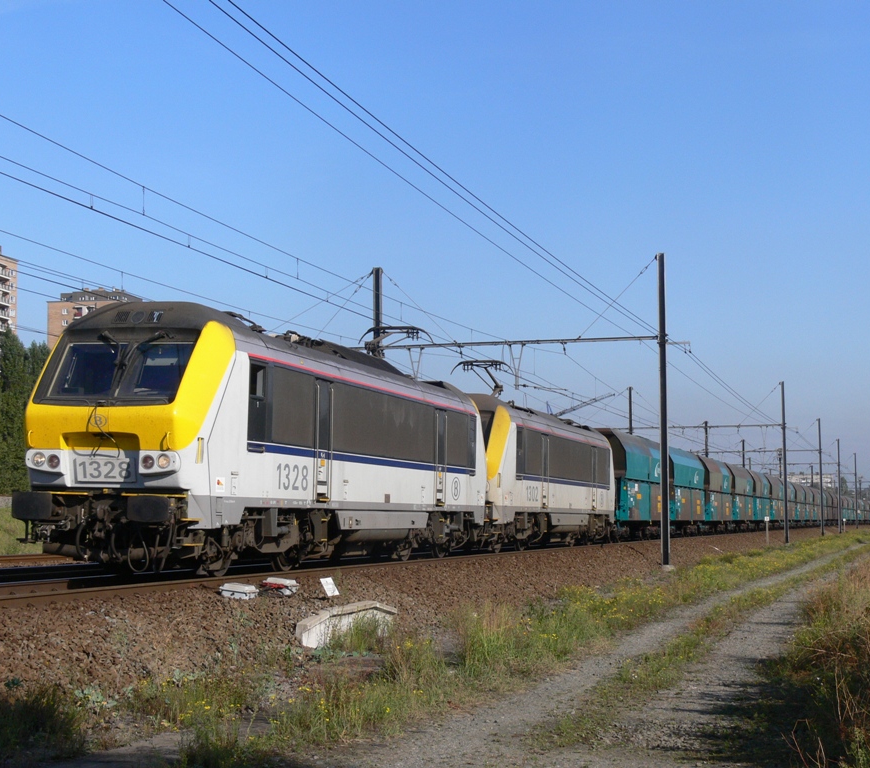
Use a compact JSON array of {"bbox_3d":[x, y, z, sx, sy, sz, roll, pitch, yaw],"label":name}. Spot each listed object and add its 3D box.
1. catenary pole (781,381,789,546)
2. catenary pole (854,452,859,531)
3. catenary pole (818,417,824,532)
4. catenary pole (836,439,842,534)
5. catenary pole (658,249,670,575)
[{"bbox_3d":[22.794,5.068,107.738,0.270,10.540,0.270,-2,-5,16],"label":"catenary pole"},{"bbox_3d":[58.668,14.915,230.526,0.270,10.430,0.270,-2,-5,16],"label":"catenary pole"},{"bbox_3d":[34.702,8.383,148.798,0.270,10.510,0.270,-2,-5,16],"label":"catenary pole"},{"bbox_3d":[45.617,11.554,186.660,0.270,10.610,0.270,-2,-5,16],"label":"catenary pole"},{"bbox_3d":[7.744,0.811,56.120,0.270,10.590,0.270,-2,-5,16],"label":"catenary pole"}]

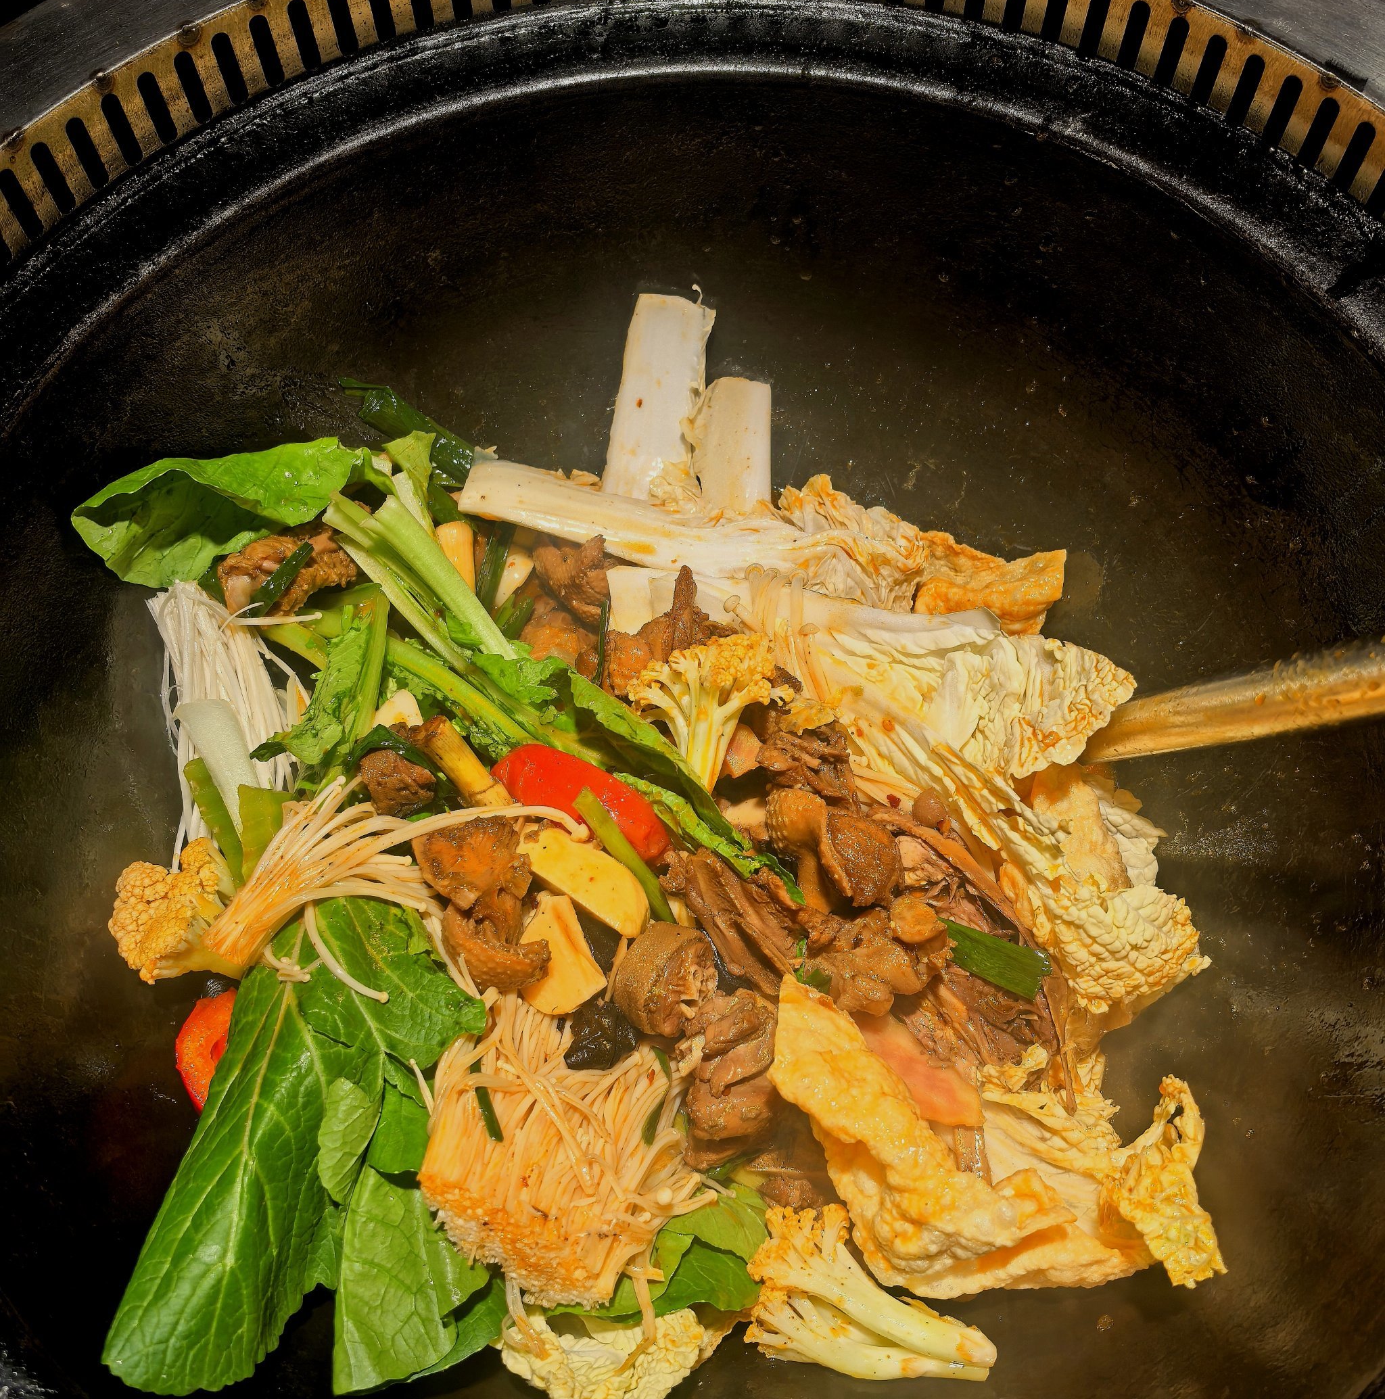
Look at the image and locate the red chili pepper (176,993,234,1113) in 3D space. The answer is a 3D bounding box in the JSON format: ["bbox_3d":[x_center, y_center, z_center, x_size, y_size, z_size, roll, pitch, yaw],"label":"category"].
[{"bbox_3d":[-0.147,0.111,0.450,0.028,0.026,0.037,7,66,3],"label":"red chili pepper"}]

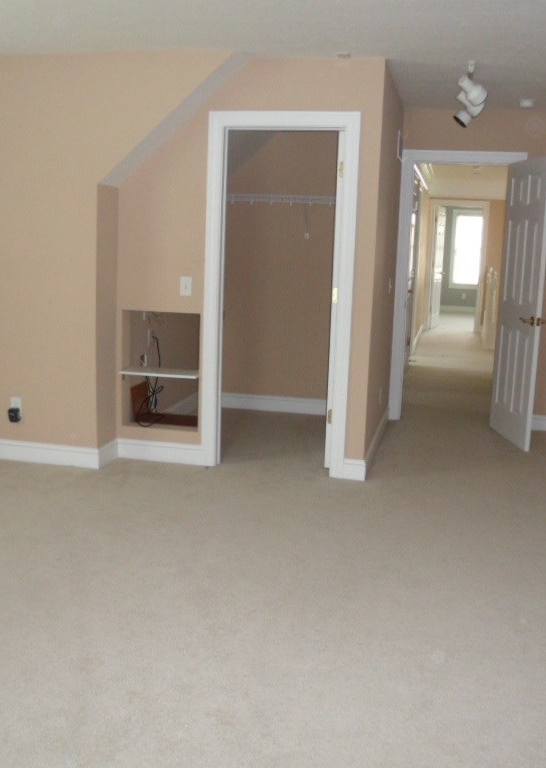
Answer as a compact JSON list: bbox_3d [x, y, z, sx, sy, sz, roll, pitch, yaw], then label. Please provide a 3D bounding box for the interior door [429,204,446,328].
[{"bbox_3d":[2.850,-1.968,13.209,0.045,2.030,0.740,6,11,22],"label":"interior door"}]

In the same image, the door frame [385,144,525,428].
[{"bbox_3d":[1.453,-0.739,6.152,0.927,2.145,0.140,4,11,12],"label":"door frame"}]

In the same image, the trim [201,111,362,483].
[{"bbox_3d":[0.037,-0.516,4.673,0.904,2.154,0.120,4,11,12],"label":"trim"}]

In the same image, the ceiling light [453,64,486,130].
[{"bbox_3d":[1.217,-1.767,4.770,0.200,0.220,1.000,4,11,12],"label":"ceiling light"}]

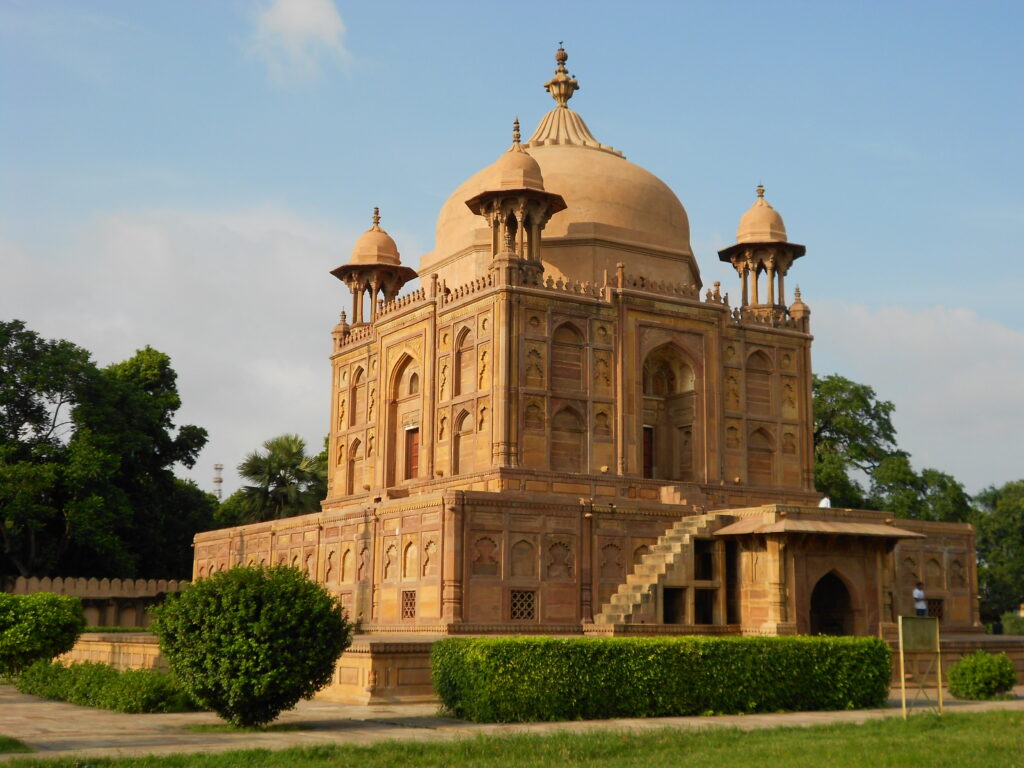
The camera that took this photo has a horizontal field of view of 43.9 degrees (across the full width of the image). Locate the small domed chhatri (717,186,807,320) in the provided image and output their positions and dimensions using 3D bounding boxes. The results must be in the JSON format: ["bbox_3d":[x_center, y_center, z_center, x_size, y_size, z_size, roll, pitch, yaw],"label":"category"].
[{"bbox_3d":[8.803,-4.629,44.754,3.031,4.938,3.031,7,-12,-31],"label":"small domed chhatri"}]

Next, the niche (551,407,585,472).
[{"bbox_3d":[1.655,1.726,39.535,1.240,2.090,0.280,7,-12,-31],"label":"niche"}]

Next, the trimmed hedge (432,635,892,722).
[{"bbox_3d":[3.130,5.524,24.143,9.550,1.350,1.800,7,-12,-31],"label":"trimmed hedge"}]

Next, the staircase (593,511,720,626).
[{"bbox_3d":[3.931,4.846,33.740,3.375,3.075,1.281,7,-12,-31],"label":"staircase"}]

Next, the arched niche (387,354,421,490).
[{"bbox_3d":[-3.499,1.212,43.803,0.520,4.580,2.450,7,-12,-31],"label":"arched niche"}]

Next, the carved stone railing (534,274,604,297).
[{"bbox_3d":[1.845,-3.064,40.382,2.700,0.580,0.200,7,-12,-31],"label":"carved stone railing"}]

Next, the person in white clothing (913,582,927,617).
[{"bbox_3d":[12.296,6.844,38.283,0.360,1.690,0.480,-5,-12,28],"label":"person in white clothing"}]

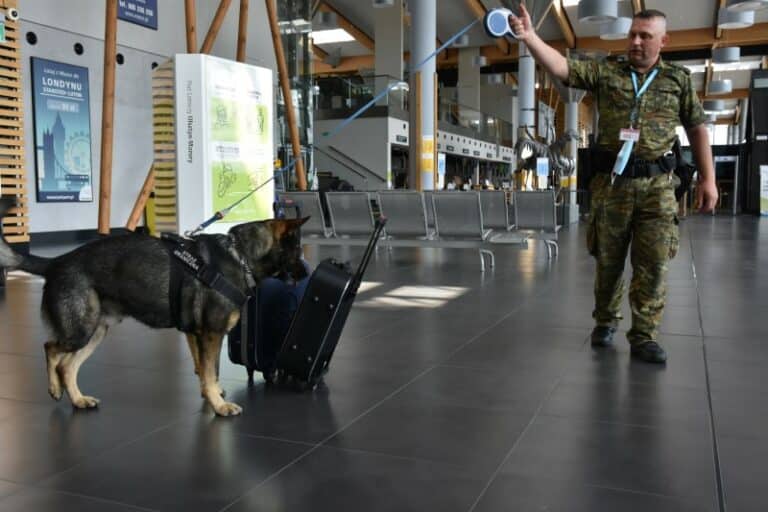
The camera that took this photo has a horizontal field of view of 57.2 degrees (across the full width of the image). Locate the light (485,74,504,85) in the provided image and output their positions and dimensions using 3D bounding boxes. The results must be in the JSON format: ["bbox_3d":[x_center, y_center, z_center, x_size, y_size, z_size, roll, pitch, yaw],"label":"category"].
[{"bbox_3d":[5.677,-9.027,36.000,0.680,0.450,0.680,2,5,23],"label":"light"}]

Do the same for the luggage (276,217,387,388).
[{"bbox_3d":[-0.221,0.175,3.094,0.225,0.790,0.322,21,6,5],"label":"luggage"}]

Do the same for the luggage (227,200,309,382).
[{"bbox_3d":[-0.523,0.148,3.260,0.230,0.800,0.350,4,6,42],"label":"luggage"}]

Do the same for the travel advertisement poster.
[{"bbox_3d":[-6.836,-2.631,15.069,0.060,2.949,1.497,2,5,23],"label":"travel advertisement poster"}]

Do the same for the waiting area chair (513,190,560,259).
[{"bbox_3d":[2.080,-0.417,9.551,0.570,0.870,0.630,2,5,23],"label":"waiting area chair"}]

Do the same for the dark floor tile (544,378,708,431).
[{"bbox_3d":[0.967,0.582,2.794,0.600,0.010,0.600,2,5,23],"label":"dark floor tile"}]

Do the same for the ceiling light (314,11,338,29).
[{"bbox_3d":[-1.989,-8.382,25.000,0.650,0.500,0.650,2,5,23],"label":"ceiling light"}]

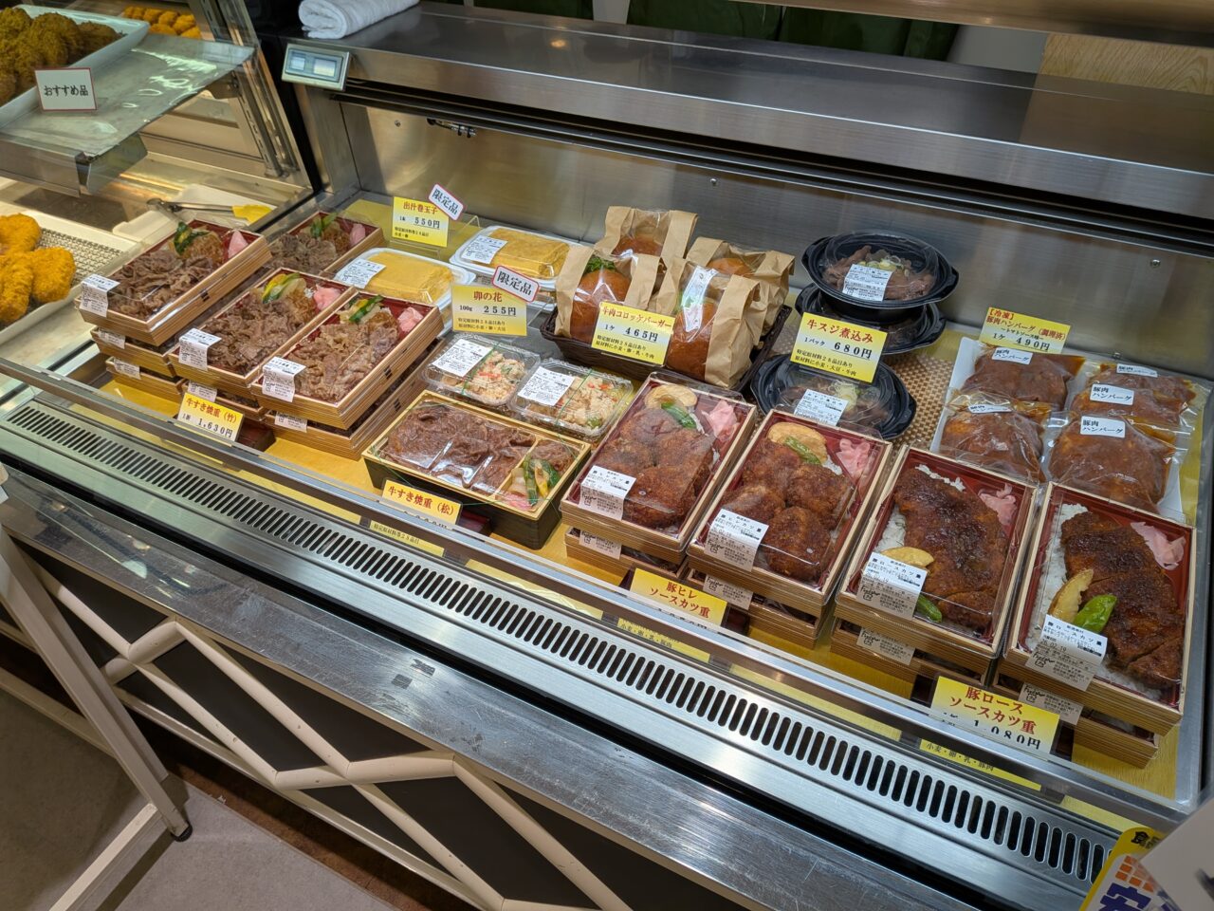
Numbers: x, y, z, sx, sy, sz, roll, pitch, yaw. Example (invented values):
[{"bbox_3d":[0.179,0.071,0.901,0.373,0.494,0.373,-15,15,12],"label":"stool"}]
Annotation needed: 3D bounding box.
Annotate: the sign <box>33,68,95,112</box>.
[{"bbox_3d":[-0.778,-0.525,1.211,0.088,0.056,0.004,3,18,9],"label":"sign"}]

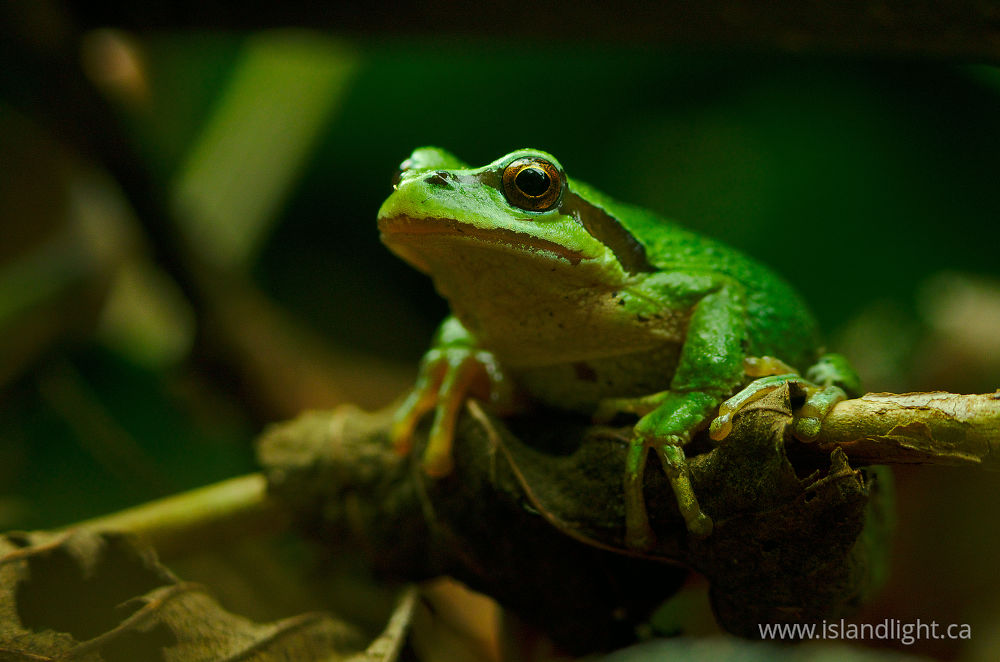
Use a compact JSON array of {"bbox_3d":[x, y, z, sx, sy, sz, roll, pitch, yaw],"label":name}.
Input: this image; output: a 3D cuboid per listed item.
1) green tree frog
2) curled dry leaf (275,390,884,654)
[{"bbox_3d":[0.008,0.001,0.550,0.040,0.026,0.027,-5,8,-43],"label":"green tree frog"},{"bbox_3d":[0.005,0.012,0.552,0.043,0.018,0.018,3,7,28],"label":"curled dry leaf"}]

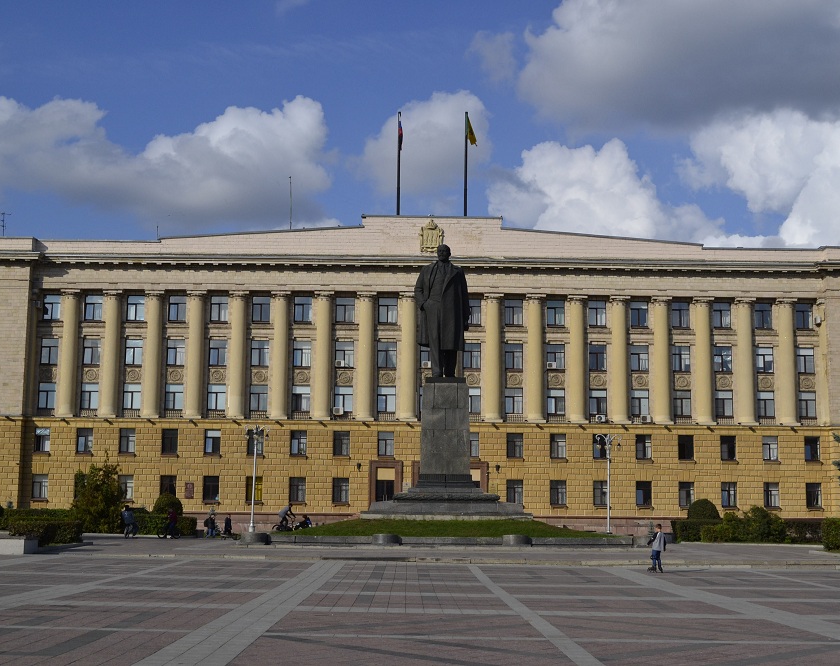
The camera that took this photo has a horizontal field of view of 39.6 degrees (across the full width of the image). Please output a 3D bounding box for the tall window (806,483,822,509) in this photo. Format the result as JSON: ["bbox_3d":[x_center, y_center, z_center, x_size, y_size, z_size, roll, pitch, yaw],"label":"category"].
[{"bbox_3d":[31.165,12.900,92.204,1.188,1.944,0.250,1,-8,0],"label":"tall window"}]

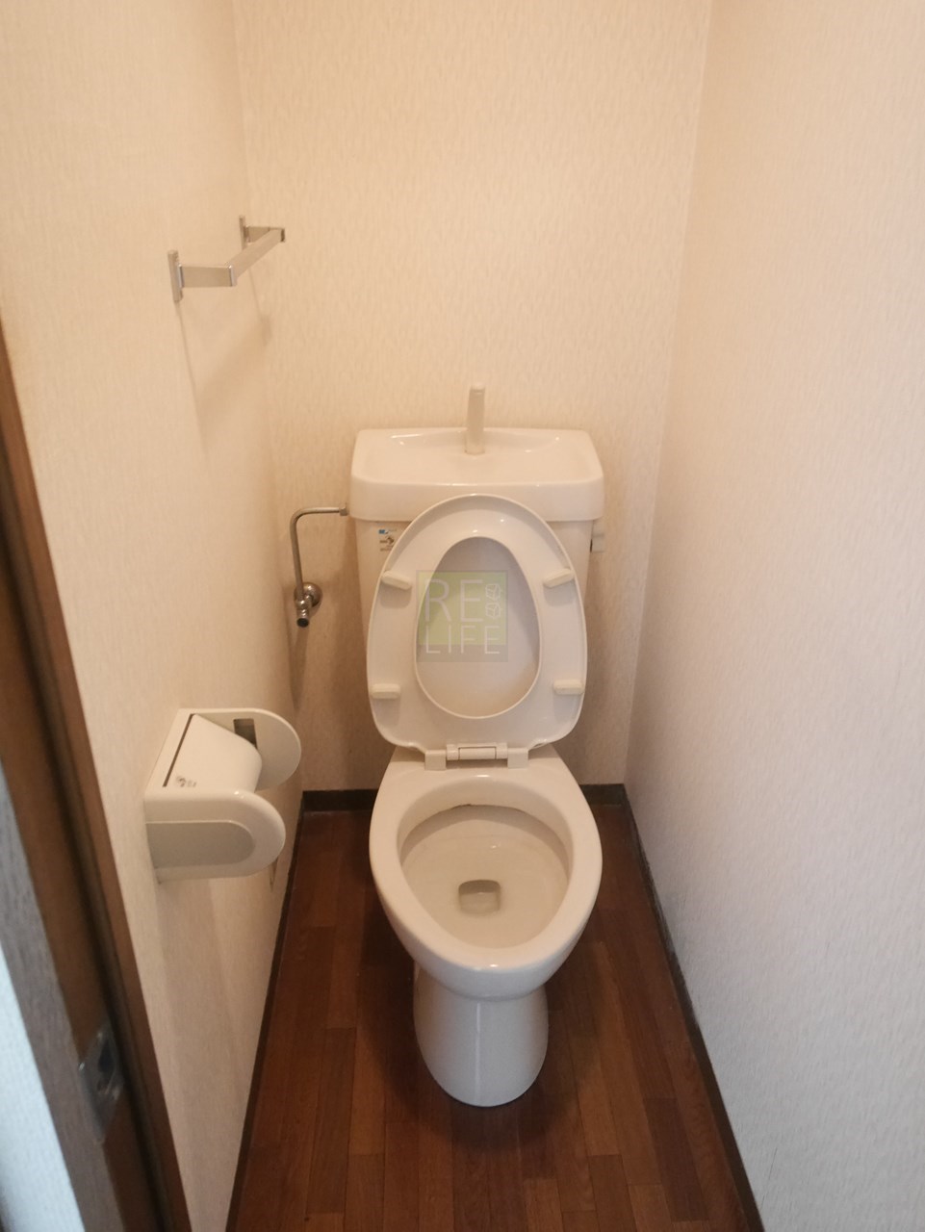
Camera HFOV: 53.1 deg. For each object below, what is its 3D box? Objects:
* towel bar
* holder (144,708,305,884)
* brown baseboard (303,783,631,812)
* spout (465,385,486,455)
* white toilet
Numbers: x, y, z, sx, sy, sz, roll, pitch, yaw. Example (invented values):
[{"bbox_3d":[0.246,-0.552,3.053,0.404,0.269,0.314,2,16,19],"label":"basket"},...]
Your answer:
[{"bbox_3d":[-0.301,-0.490,1.251,0.069,0.054,0.486,-1,28,-2],"label":"towel bar"},{"bbox_3d":[-0.250,0.190,1.004,0.134,0.115,0.159,-1,28,-2],"label":"holder"},{"bbox_3d":[0.006,0.420,2.114,0.728,0.059,0.011,-1,28,-2],"label":"brown baseboard"},{"bbox_3d":[0.020,-0.340,1.597,0.034,0.123,0.072,-1,28,-2],"label":"spout"},{"bbox_3d":[0.029,0.231,1.523,0.410,0.880,0.770,0,28,-2],"label":"white toilet"}]

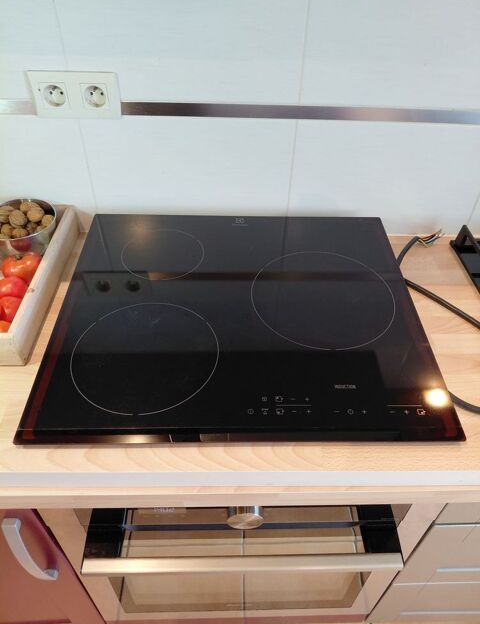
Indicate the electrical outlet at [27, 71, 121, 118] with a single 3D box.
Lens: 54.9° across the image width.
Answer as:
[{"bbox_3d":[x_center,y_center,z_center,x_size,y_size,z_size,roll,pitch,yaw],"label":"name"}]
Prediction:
[{"bbox_3d":[-0.287,-0.378,0.805,0.152,0.080,0.012,1,46,0],"label":"electrical outlet"}]

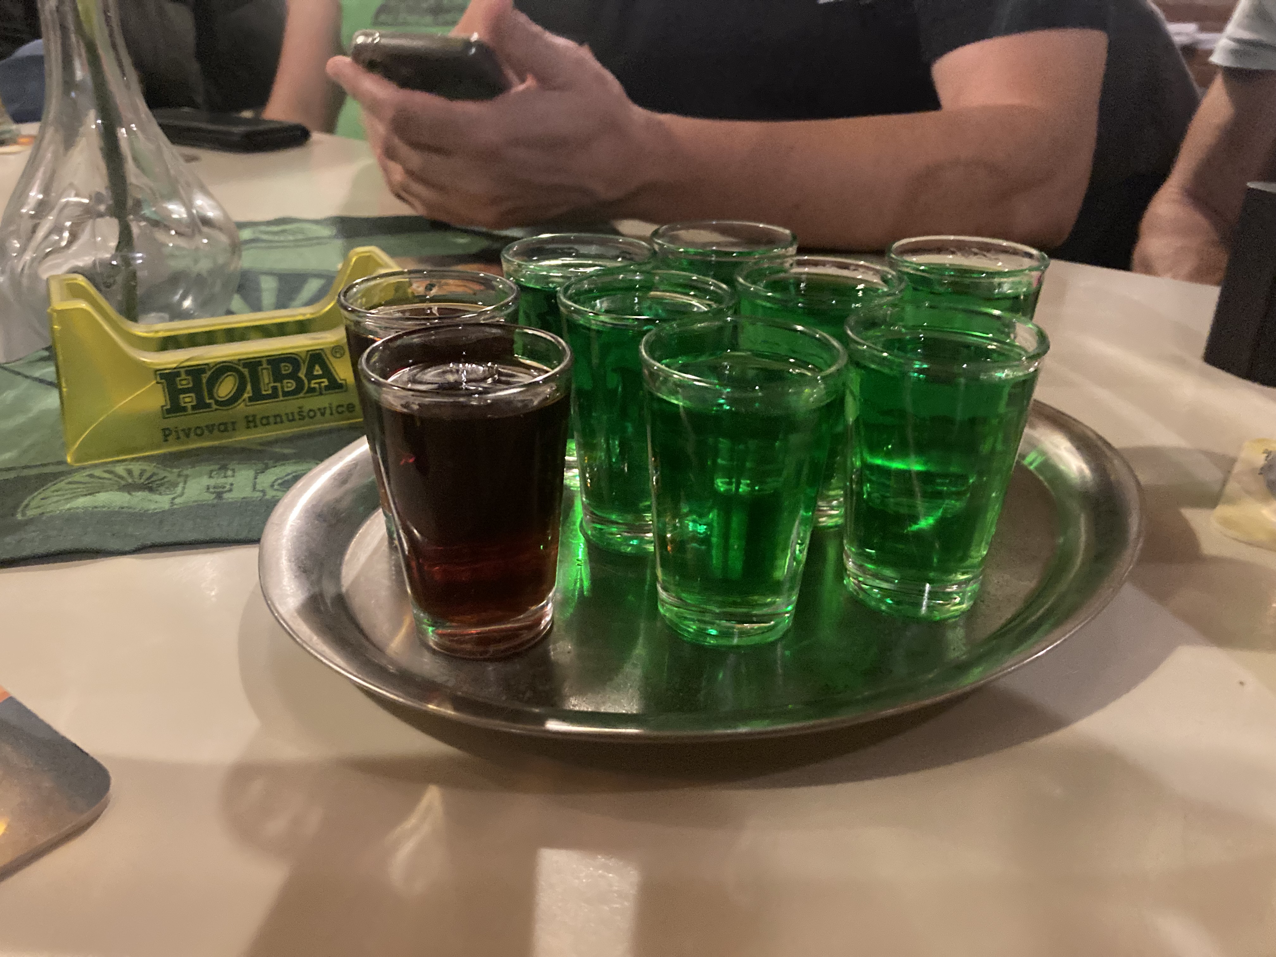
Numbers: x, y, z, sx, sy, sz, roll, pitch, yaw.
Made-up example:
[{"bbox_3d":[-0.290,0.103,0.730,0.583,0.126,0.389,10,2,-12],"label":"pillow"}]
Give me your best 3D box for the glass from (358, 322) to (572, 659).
[{"bbox_3d":[-0.036,0.004,0.233,0.044,0.066,0.044,1,27,0],"label":"glass"}]

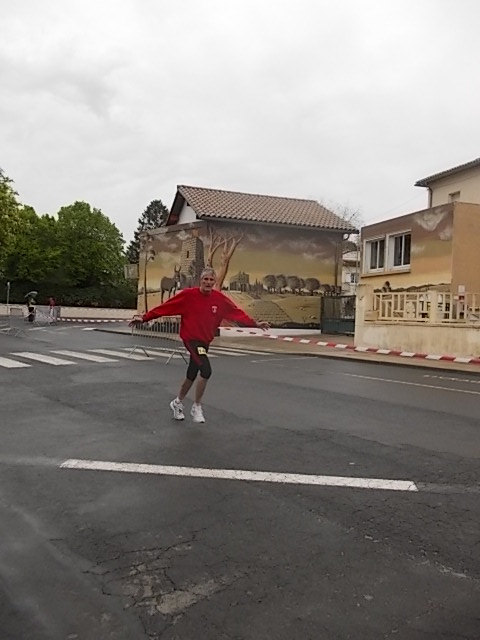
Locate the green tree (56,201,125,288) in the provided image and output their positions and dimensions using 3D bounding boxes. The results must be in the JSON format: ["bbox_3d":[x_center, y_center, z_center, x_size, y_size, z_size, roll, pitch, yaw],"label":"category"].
[{"bbox_3d":[-13.025,-5.424,45.206,6.200,9.934,6.200,0,2,0],"label":"green tree"}]

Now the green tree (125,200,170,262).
[{"bbox_3d":[-8.484,-6.238,50.232,5.400,11.197,5.400,0,2,0],"label":"green tree"}]

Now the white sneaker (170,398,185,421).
[{"bbox_3d":[-0.694,0.994,5.750,0.110,0.125,0.290,0,27,-18],"label":"white sneaker"}]

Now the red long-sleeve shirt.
[{"bbox_3d":[-0.442,-0.038,5.650,1.220,0.580,0.400,0,2,-7],"label":"red long-sleeve shirt"}]

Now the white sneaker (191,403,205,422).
[{"bbox_3d":[-0.464,1.010,5.650,0.110,0.125,0.290,0,11,-18],"label":"white sneaker"}]

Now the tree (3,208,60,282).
[{"bbox_3d":[-18.152,-5.222,45.196,5.200,9.469,5.200,0,2,0],"label":"tree"}]

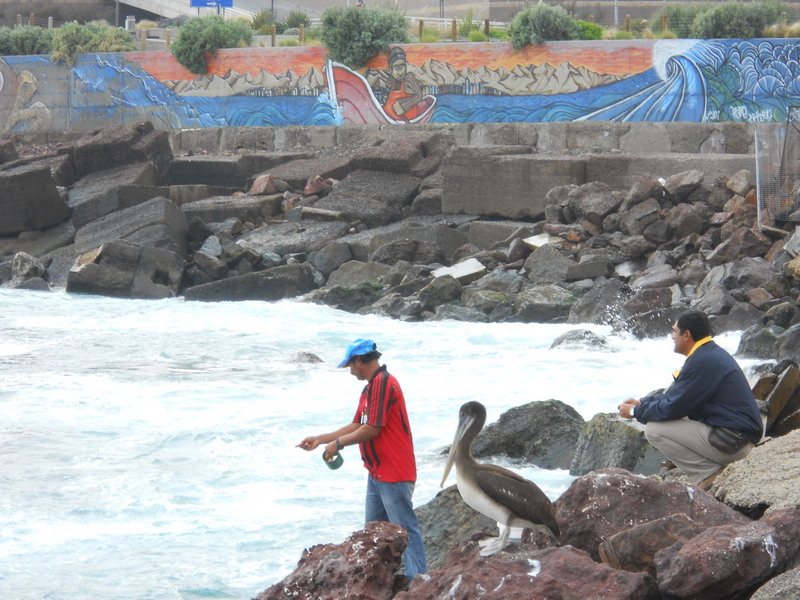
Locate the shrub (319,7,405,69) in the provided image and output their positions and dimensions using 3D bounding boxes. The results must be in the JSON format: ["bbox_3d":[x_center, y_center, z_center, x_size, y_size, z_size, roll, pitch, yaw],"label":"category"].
[{"bbox_3d":[-1.137,-8.180,96.500,2.650,1.900,2.100,0,2,0],"label":"shrub"}]

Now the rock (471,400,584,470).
[{"bbox_3d":[1.108,1.216,28.000,1.120,0.660,0.900,0,2,0],"label":"rock"}]

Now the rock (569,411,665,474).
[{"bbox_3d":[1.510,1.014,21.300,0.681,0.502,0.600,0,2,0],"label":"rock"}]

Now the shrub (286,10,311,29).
[{"bbox_3d":[-3.179,-8.739,97.000,0.752,0.626,0.700,0,2,0],"label":"shrub"}]

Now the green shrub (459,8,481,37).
[{"bbox_3d":[2.065,-8.185,92.000,0.654,0.921,0.620,0,2,0],"label":"green shrub"}]

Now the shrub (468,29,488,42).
[{"bbox_3d":[2.321,-7.758,91.000,0.588,0.411,0.550,0,2,0],"label":"shrub"}]

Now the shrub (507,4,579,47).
[{"bbox_3d":[4.433,-8.421,95.000,2.200,1.280,1.600,0,2,0],"label":"shrub"}]

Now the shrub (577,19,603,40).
[{"bbox_3d":[5.509,-7.905,90.500,0.847,0.643,0.800,0,2,0],"label":"shrub"}]

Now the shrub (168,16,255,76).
[{"bbox_3d":[-5.935,-8.044,97.500,2.550,1.850,2.000,0,2,0],"label":"shrub"}]

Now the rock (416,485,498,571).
[{"bbox_3d":[0.366,1.525,20.400,0.626,0.619,0.600,0,2,0],"label":"rock"}]

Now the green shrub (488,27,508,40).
[{"bbox_3d":[2.940,-7.845,91.500,0.680,0.443,0.550,0,2,0],"label":"green shrub"}]

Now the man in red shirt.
[{"bbox_3d":[-0.259,1.085,20.800,0.840,1.660,0.520,0,2,-10],"label":"man in red shirt"}]

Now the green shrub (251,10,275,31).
[{"bbox_3d":[-4.307,-8.723,97.000,0.783,0.658,0.700,0,2,0],"label":"green shrub"}]

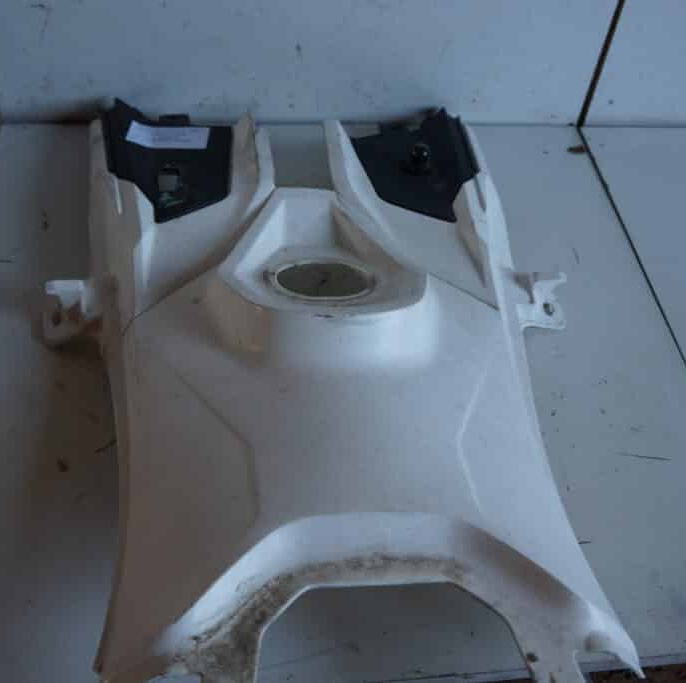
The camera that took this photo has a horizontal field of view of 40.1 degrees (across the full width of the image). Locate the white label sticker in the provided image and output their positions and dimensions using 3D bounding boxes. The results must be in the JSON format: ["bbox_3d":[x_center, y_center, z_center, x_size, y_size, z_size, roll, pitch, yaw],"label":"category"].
[{"bbox_3d":[-0.173,-0.206,0.936,0.079,0.008,0.034,1,48,-2],"label":"white label sticker"}]

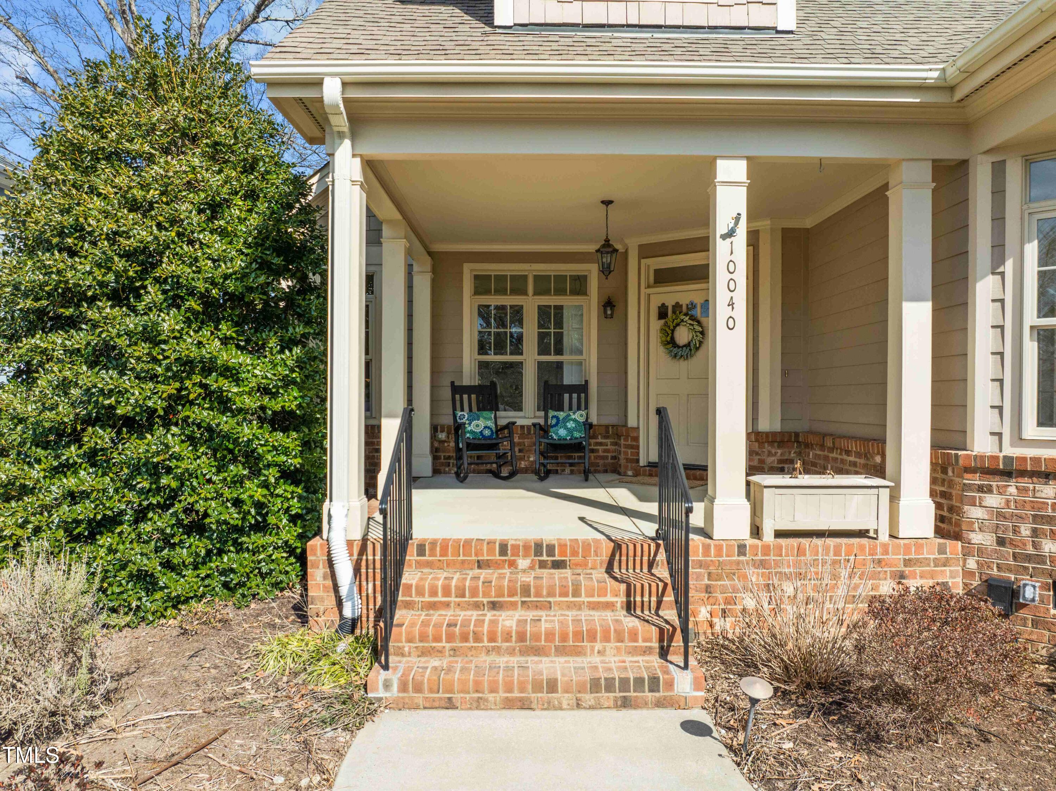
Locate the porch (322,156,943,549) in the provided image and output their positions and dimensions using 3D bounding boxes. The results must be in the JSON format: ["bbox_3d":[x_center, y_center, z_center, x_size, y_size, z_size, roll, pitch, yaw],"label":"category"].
[{"bbox_3d":[0.725,-0.370,6.950,4.150,2.680,4.300,0,0,0],"label":"porch"}]

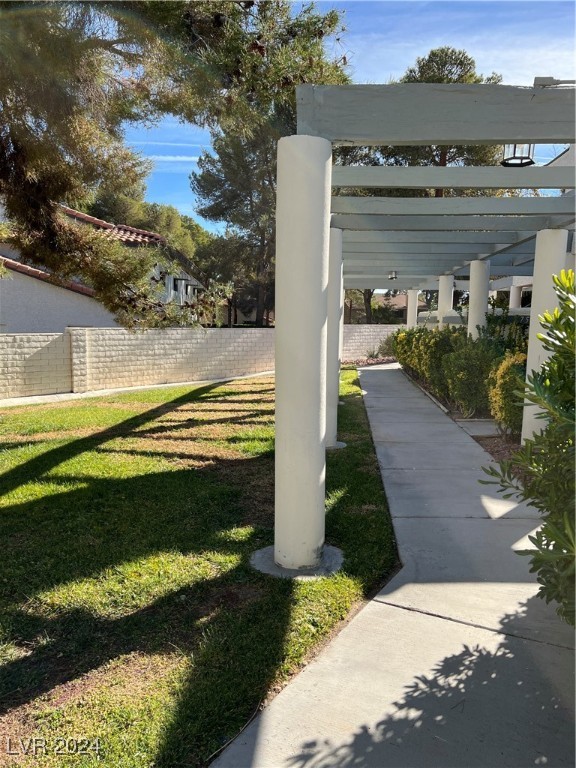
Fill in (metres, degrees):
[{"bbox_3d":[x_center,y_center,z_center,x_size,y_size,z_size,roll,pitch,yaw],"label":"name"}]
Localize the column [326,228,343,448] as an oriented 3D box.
[{"bbox_3d":[0.496,-0.568,7.519,0.359,2.778,0.359,2,6,6],"label":"column"}]

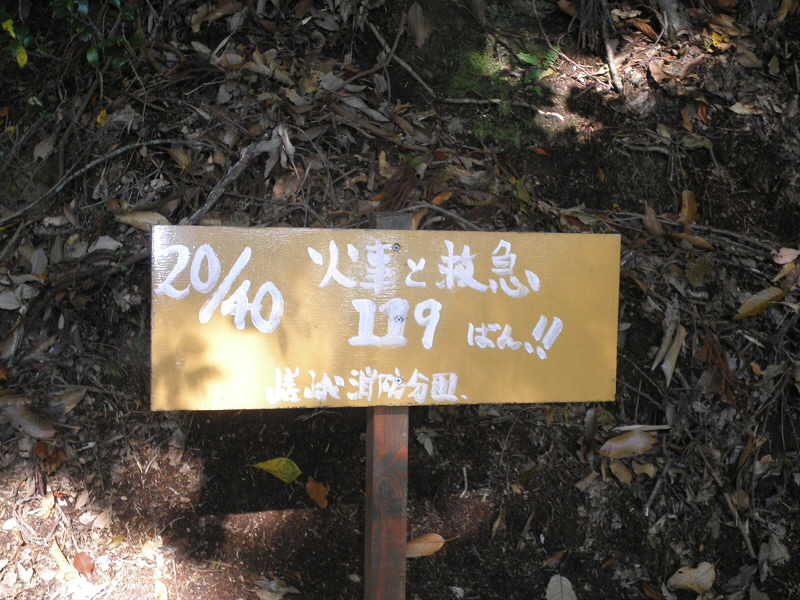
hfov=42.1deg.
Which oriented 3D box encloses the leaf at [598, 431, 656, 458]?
[{"bbox_3d":[0.355,0.221,1.609,0.104,0.038,0.018,-13,-28,-16],"label":"leaf"}]

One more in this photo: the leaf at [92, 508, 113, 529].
[{"bbox_3d":[-0.415,0.302,1.448,0.019,0.035,0.010,38,-21,17],"label":"leaf"}]

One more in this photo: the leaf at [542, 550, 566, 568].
[{"bbox_3d":[0.212,0.353,1.422,0.040,0.012,0.010,-31,-23,-15],"label":"leaf"}]

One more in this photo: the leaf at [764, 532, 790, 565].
[{"bbox_3d":[0.519,0.339,1.425,0.036,0.046,0.018,-7,-27,-4],"label":"leaf"}]

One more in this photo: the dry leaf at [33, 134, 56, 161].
[{"bbox_3d":[-0.656,-0.283,1.927,0.030,0.071,0.010,11,-36,8],"label":"dry leaf"}]

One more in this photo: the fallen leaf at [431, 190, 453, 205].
[{"bbox_3d":[0.076,-0.183,1.843,0.048,0.008,0.019,-31,59,-21],"label":"fallen leaf"}]

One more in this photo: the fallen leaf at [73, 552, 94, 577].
[{"bbox_3d":[-0.421,0.355,1.395,0.025,0.038,0.007,-17,-35,-12],"label":"fallen leaf"}]

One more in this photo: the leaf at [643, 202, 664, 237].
[{"bbox_3d":[0.452,-0.146,1.844,0.027,0.075,0.018,-11,-28,-15],"label":"leaf"}]

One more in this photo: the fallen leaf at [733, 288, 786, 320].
[{"bbox_3d":[0.616,0.005,1.778,0.126,0.024,0.018,-25,-24,-21],"label":"fallen leaf"}]

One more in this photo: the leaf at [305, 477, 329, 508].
[{"bbox_3d":[-0.120,0.278,1.506,0.025,0.053,0.012,-23,-25,-21],"label":"leaf"}]

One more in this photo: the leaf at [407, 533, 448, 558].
[{"bbox_3d":[0.028,0.353,1.482,0.086,0.027,0.015,-11,-28,-15],"label":"leaf"}]

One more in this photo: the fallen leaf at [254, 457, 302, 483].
[{"bbox_3d":[-0.173,0.239,1.478,0.069,0.032,0.014,8,-27,4],"label":"fallen leaf"}]

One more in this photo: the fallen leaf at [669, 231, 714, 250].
[{"bbox_3d":[0.513,-0.104,1.829,0.086,0.020,0.015,18,-32,2],"label":"fallen leaf"}]

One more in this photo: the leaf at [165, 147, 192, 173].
[{"bbox_3d":[-0.410,-0.257,1.905,0.027,0.012,0.080,-31,59,-21],"label":"leaf"}]

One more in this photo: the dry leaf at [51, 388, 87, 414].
[{"bbox_3d":[-0.495,0.149,1.567,0.056,0.011,0.029,-36,61,-24],"label":"dry leaf"}]

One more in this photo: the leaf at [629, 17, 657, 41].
[{"bbox_3d":[0.433,-0.483,1.846,0.066,0.026,0.014,41,-20,18],"label":"leaf"}]

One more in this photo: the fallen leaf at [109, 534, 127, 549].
[{"bbox_3d":[-0.385,0.329,1.417,0.029,0.007,0.011,-33,60,-22],"label":"fallen leaf"}]

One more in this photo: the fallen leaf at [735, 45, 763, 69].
[{"bbox_3d":[0.612,-0.432,1.820,0.033,0.061,0.014,-38,-21,-17],"label":"fallen leaf"}]

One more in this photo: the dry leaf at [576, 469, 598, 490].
[{"bbox_3d":[0.265,0.254,1.473,0.039,0.015,0.010,-28,-24,-13],"label":"dry leaf"}]

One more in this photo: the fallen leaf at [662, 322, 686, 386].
[{"bbox_3d":[0.453,0.088,1.703,0.019,0.124,0.018,21,-31,5],"label":"fallen leaf"}]

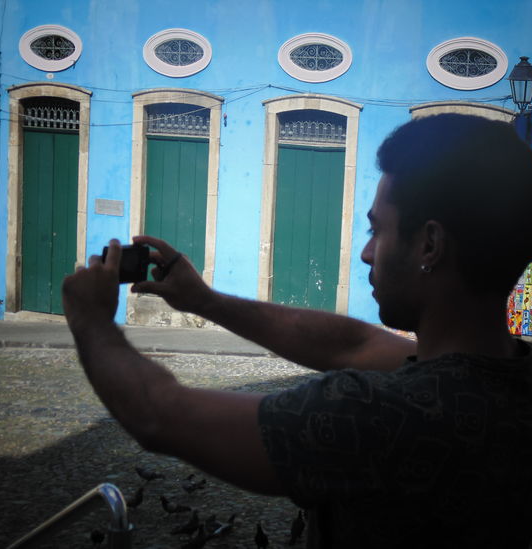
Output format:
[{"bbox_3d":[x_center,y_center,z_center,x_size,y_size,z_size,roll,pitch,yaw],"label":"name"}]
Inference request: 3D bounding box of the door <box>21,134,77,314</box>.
[{"bbox_3d":[-3.924,-0.943,22.335,1.178,3.342,0.080,6,9,20],"label":"door"}]

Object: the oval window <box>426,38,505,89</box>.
[{"bbox_3d":[3.219,-3.370,19.642,1.326,0.842,0.150,6,9,21],"label":"oval window"}]

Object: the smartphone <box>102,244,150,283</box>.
[{"bbox_3d":[-0.212,-0.015,1.860,0.012,0.056,0.106,9,11,36],"label":"smartphone"}]

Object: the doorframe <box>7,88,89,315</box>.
[{"bbox_3d":[-4.096,-1.349,22.909,1.815,4.414,0.280,6,9,21],"label":"doorframe"}]

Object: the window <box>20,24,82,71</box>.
[{"bbox_3d":[-3.793,-3.996,21.712,1.281,0.812,0.160,6,9,20],"label":"window"}]

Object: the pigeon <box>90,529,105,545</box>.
[{"bbox_3d":[-1.471,2.287,10.725,0.130,0.200,0.270,2,9,-7],"label":"pigeon"}]

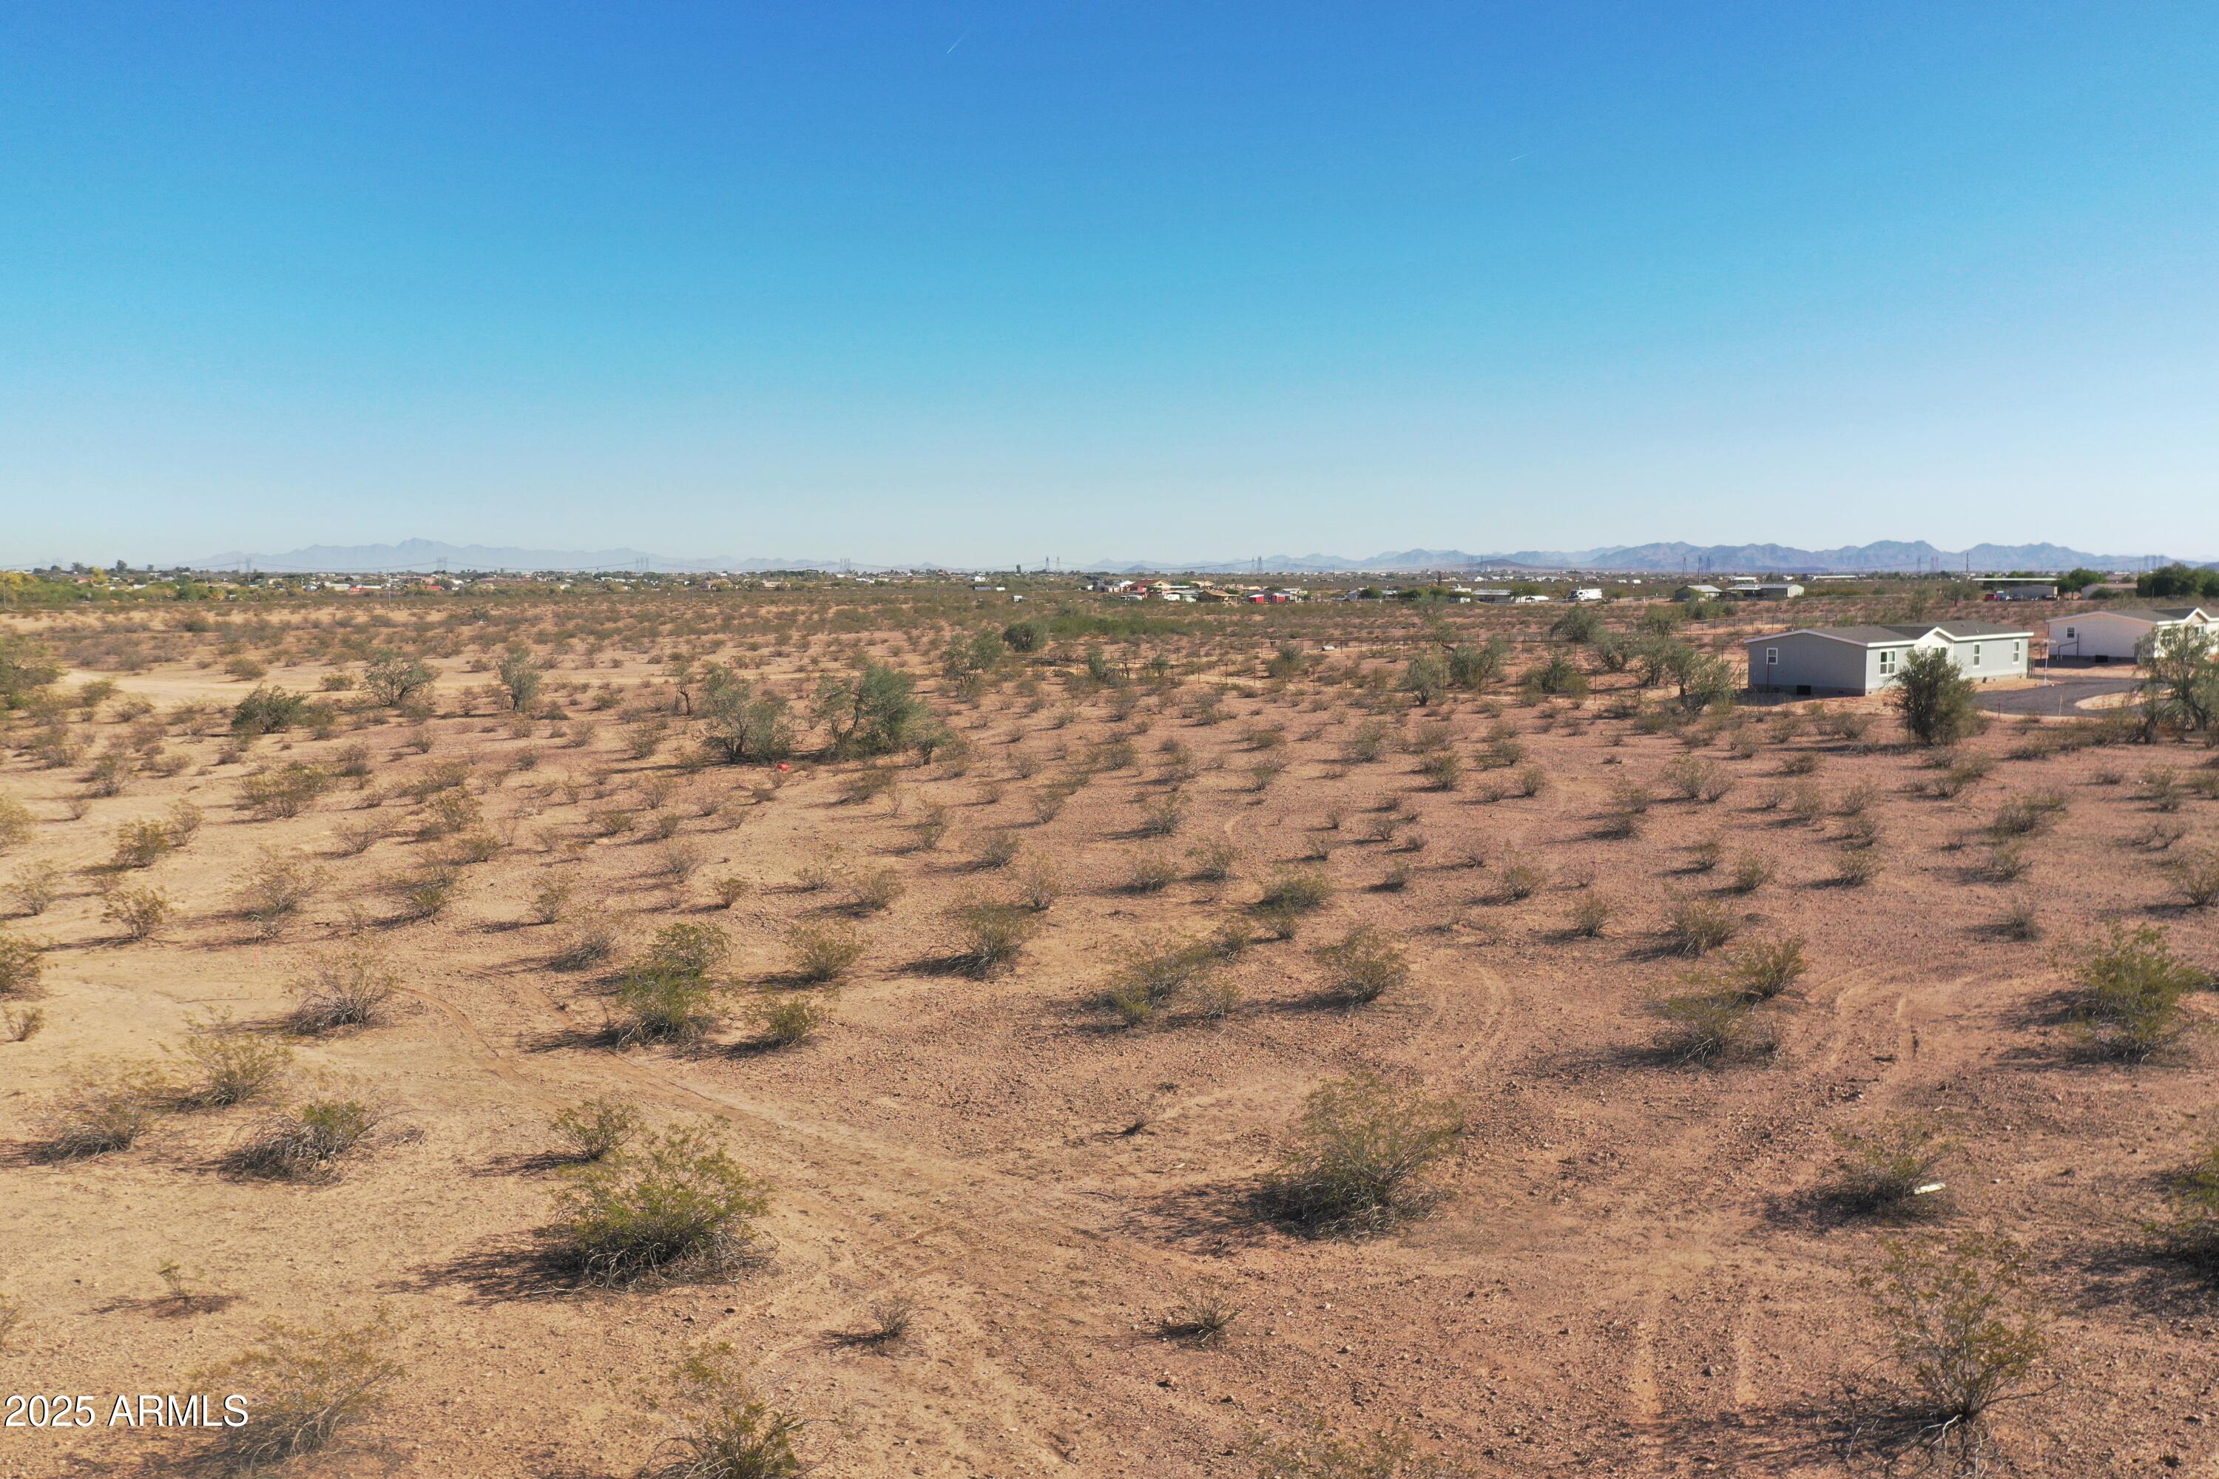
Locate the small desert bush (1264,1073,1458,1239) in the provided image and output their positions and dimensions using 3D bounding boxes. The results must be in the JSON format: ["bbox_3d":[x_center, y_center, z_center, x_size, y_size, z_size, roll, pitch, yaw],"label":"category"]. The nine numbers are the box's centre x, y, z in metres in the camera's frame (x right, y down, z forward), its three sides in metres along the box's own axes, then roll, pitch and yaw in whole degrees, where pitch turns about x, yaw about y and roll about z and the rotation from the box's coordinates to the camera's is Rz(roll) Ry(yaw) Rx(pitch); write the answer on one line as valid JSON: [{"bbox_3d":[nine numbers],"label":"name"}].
[{"bbox_3d":[3.019,4.928,20.666,2.404,1.740,2.212,0,6,0],"label":"small desert bush"}]

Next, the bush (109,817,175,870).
[{"bbox_3d":[-25.631,2.754,45.710,1.692,1.204,1.354,0,6,0],"label":"bush"}]

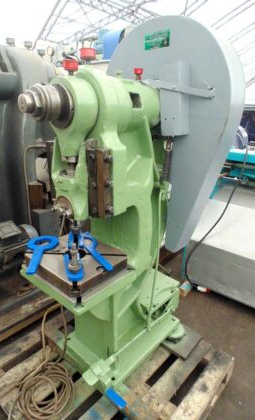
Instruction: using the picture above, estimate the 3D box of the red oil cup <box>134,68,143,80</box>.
[{"bbox_3d":[0.063,-0.758,1.493,0.046,0.058,0.046,-1,20,0],"label":"red oil cup"}]

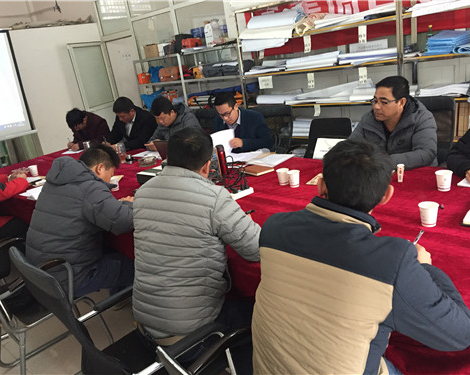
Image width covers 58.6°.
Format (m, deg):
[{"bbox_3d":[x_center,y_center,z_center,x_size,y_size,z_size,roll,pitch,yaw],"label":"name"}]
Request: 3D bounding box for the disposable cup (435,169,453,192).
[{"bbox_3d":[0.928,-0.031,1.854,0.072,0.081,0.072,5,23,36],"label":"disposable cup"}]

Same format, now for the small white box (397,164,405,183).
[{"bbox_3d":[0.865,-0.073,2.178,0.025,0.085,0.053,1,20,30],"label":"small white box"}]

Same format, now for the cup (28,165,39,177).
[{"bbox_3d":[-1.602,-0.135,3.339,0.072,0.081,0.072,5,23,36],"label":"cup"}]

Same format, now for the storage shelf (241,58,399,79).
[{"bbox_3d":[0.982,-1.336,4.664,1.776,0.050,0.500,5,23,36],"label":"storage shelf"}]

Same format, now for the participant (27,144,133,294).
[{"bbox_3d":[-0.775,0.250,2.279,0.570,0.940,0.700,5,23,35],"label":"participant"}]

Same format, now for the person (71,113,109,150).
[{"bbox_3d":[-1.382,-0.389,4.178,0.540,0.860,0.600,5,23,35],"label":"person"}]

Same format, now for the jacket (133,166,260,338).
[{"bbox_3d":[-0.159,0.213,1.756,0.570,0.640,0.540,2,21,28],"label":"jacket"}]

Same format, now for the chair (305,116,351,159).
[{"bbox_3d":[0.651,-0.008,3.168,0.470,0.940,0.560,7,22,41],"label":"chair"}]

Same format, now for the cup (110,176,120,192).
[{"bbox_3d":[-0.816,-0.024,2.840,0.075,0.086,0.075,-8,17,0],"label":"cup"}]

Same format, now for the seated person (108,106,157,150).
[{"bbox_3d":[-0.901,-0.252,3.927,0.580,1.220,0.780,5,23,36],"label":"seated person"}]

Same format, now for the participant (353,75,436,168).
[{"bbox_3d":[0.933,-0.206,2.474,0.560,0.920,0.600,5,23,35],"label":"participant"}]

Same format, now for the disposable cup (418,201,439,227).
[{"bbox_3d":[0.764,0.108,1.648,0.075,0.086,0.075,-8,17,2],"label":"disposable cup"}]

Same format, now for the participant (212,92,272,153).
[{"bbox_3d":[0.085,-0.140,3.387,0.550,1.220,0.700,5,21,38],"label":"participant"}]

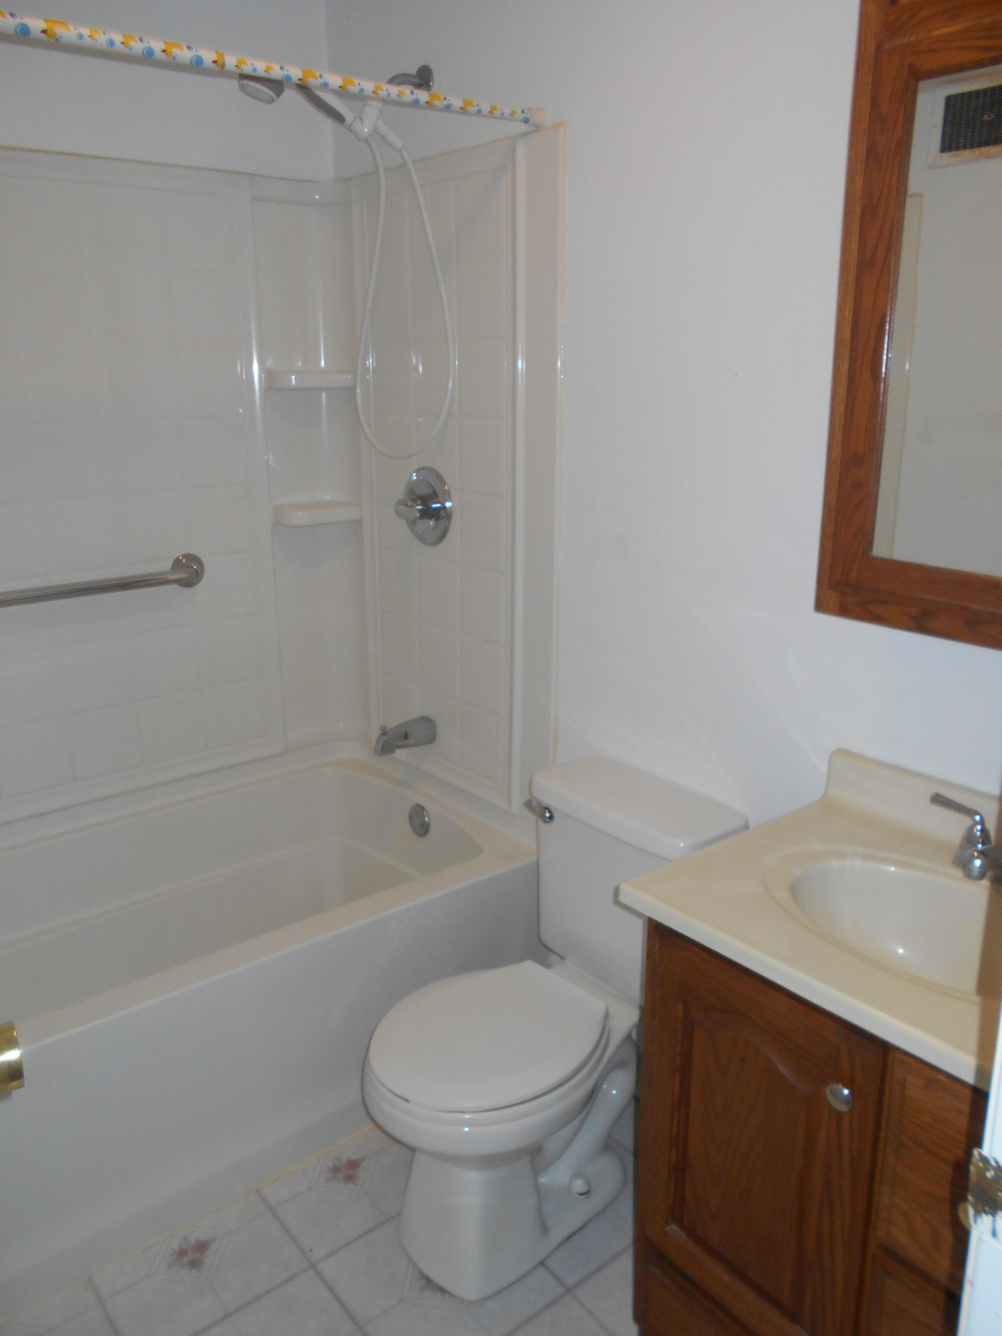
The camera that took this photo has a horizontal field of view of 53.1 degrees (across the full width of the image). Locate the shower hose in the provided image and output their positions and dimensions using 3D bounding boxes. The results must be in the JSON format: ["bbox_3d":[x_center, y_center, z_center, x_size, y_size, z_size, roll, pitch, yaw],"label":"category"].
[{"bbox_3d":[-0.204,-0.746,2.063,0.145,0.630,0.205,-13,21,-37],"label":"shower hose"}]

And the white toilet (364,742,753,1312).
[{"bbox_3d":[0.064,0.624,1.754,0.658,0.722,0.387,-13,21,-37],"label":"white toilet"}]

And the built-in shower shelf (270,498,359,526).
[{"bbox_3d":[-0.453,-0.375,2.461,0.220,0.040,0.135,-13,21,-37],"label":"built-in shower shelf"}]

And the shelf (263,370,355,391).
[{"bbox_3d":[-0.457,-0.683,2.366,0.223,0.040,0.135,-13,21,-37],"label":"shelf"}]

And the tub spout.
[{"bbox_3d":[-0.235,0.160,2.394,0.152,0.072,0.055,-13,21,-37],"label":"tub spout"}]

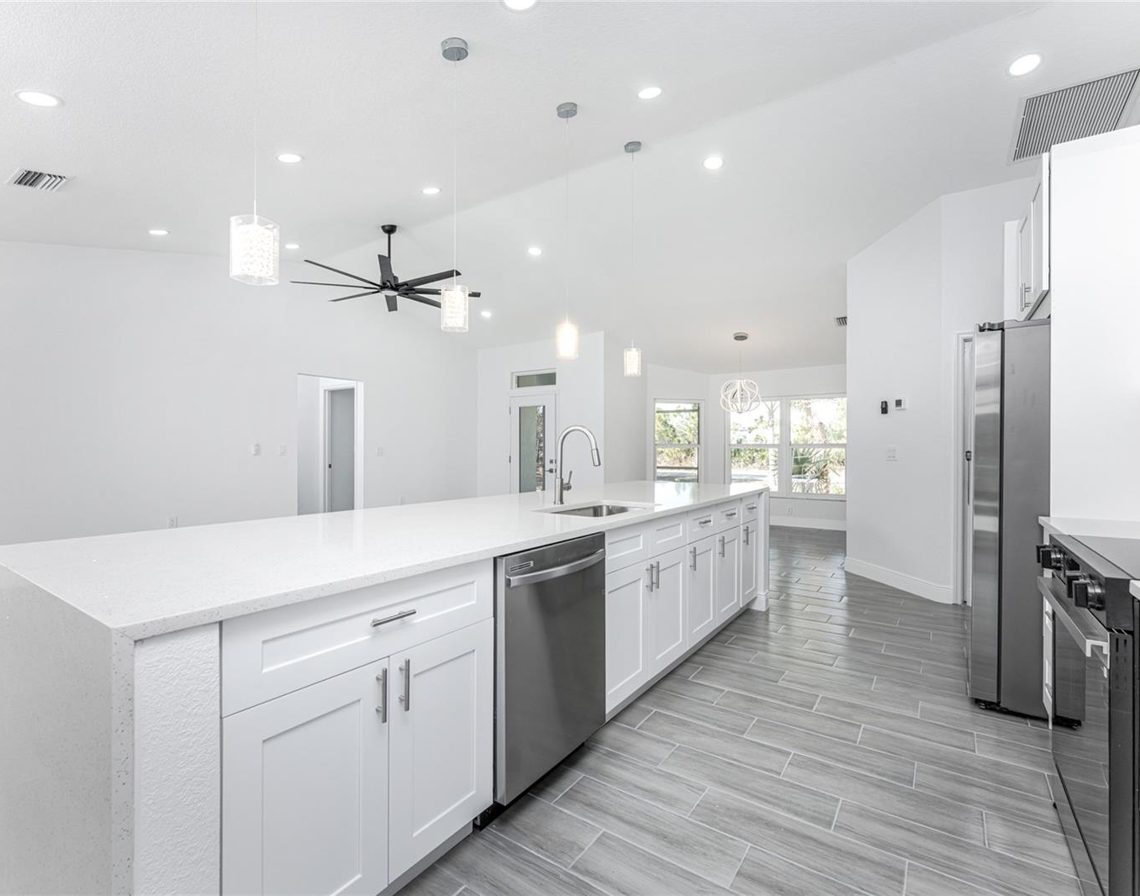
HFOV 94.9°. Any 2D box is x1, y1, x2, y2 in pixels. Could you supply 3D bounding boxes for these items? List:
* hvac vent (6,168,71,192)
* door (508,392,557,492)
[{"bbox_3d":[-3.366,-1.704,3.329,0.320,0.030,0.270,0,12,35],"label":"hvac vent"},{"bbox_3d":[-0.577,0.206,8.085,0.920,2.040,0.070,0,0,35],"label":"door"}]

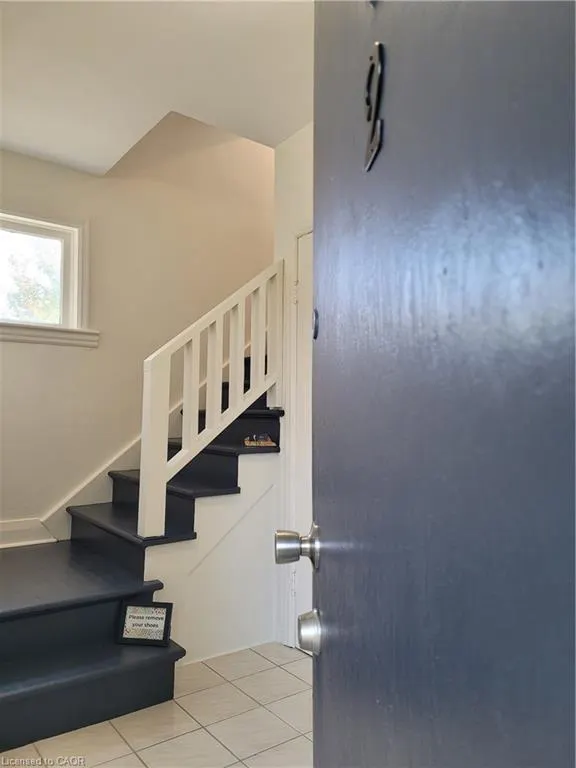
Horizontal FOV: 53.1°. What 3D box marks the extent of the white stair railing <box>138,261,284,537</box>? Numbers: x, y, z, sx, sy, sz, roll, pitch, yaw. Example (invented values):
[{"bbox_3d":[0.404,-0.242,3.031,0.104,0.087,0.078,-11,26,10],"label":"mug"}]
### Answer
[{"bbox_3d":[-0.344,0.014,2.778,0.733,1.346,0.085,3,-4,-36],"label":"white stair railing"}]

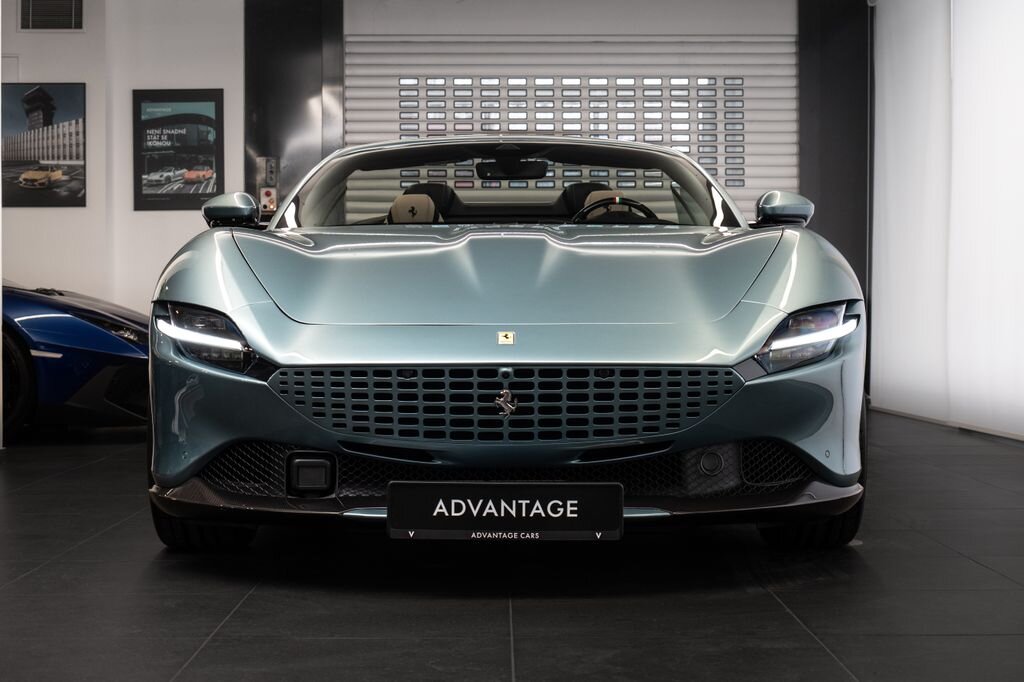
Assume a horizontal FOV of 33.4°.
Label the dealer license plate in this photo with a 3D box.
[{"bbox_3d":[-0.015,0.379,3.800,0.526,0.131,0.025,0,1,0],"label":"dealer license plate"}]

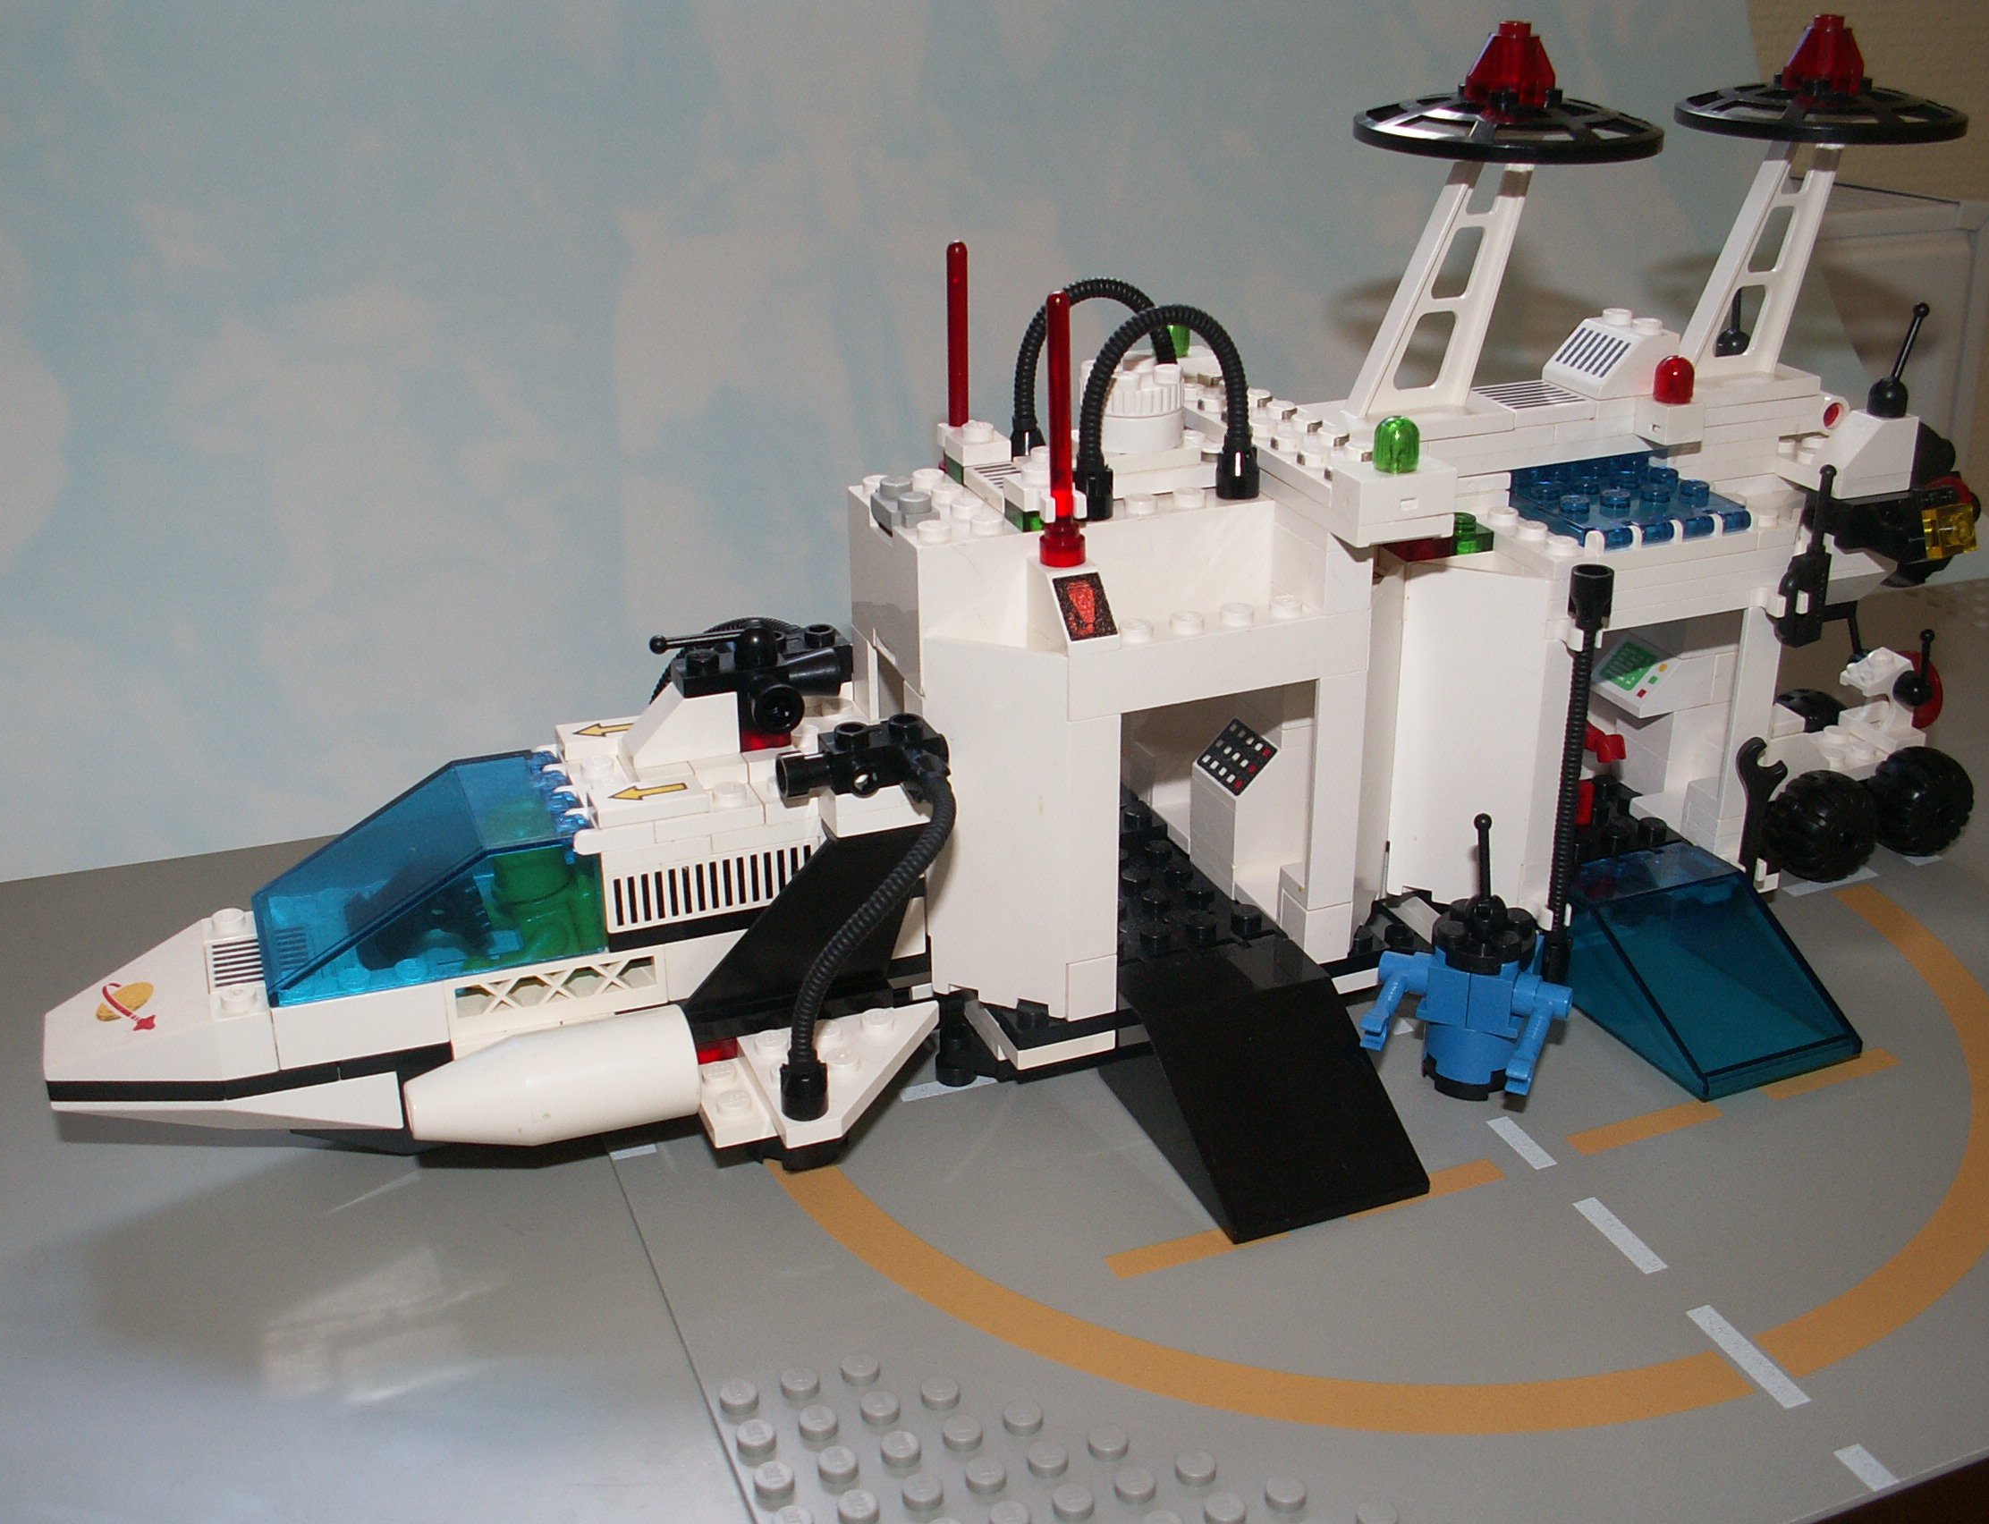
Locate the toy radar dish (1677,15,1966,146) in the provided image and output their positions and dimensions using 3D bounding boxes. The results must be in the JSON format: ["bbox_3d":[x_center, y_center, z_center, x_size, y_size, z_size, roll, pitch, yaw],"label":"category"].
[{"bbox_3d":[0.136,-0.114,0.338,0.048,0.019,0.048,0,24,0],"label":"toy radar dish"}]

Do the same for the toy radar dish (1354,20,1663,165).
[{"bbox_3d":[0.079,-0.103,0.312,0.048,0.019,0.048,0,24,0],"label":"toy radar dish"}]

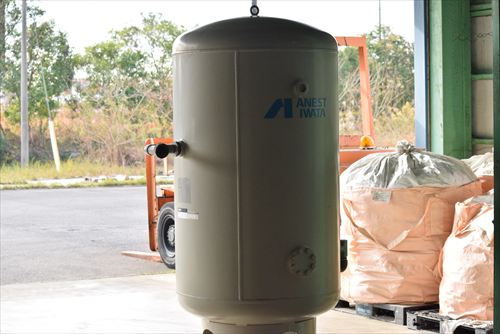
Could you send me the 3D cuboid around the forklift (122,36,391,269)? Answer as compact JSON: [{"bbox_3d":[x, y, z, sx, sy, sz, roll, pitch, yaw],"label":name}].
[{"bbox_3d":[-0.127,-0.096,11.601,1.150,2.250,3.600,-2,3,-36],"label":"forklift"}]

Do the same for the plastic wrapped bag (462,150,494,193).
[{"bbox_3d":[2.275,0.429,10.295,1.120,1.240,1.120,-2,3,-33],"label":"plastic wrapped bag"}]

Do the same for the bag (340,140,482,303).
[{"bbox_3d":[1.356,0.428,9.689,1.130,1.310,1.130,-2,3,-33],"label":"bag"}]

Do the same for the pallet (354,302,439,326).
[{"bbox_3d":[1.365,1.152,9.717,1.040,0.138,1.040,-2,3,-33],"label":"pallet"}]

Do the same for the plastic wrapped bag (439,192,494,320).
[{"bbox_3d":[1.940,0.616,8.674,1.050,1.050,1.050,-2,3,-33],"label":"plastic wrapped bag"}]

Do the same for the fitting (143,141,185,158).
[{"bbox_3d":[-0.501,-0.101,6.750,0.205,0.105,0.190,-2,3,-30],"label":"fitting"}]

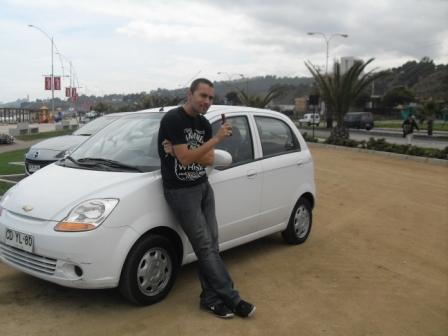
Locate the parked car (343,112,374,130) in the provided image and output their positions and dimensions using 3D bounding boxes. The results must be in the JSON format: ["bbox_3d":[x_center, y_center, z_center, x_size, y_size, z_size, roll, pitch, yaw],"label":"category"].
[{"bbox_3d":[14.774,-5.018,53.000,1.780,1.930,4.600,-1,7,-25],"label":"parked car"}]

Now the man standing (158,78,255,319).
[{"bbox_3d":[-0.172,0.193,3.505,0.580,1.690,0.630,-3,8,-35],"label":"man standing"}]

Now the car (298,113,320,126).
[{"bbox_3d":[12.211,-6.762,68.000,1.680,1.850,4.000,-2,7,-30],"label":"car"}]

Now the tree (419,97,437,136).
[{"bbox_3d":[18.697,-4.721,44.000,1.900,3.500,1.900,2,6,0],"label":"tree"}]

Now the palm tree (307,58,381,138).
[{"bbox_3d":[6.613,-3.712,26.500,4.300,4.650,4.200,2,6,0],"label":"palm tree"}]

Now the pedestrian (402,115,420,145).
[{"bbox_3d":[11.746,-2.417,30.000,0.750,1.700,0.600,0,7,-17],"label":"pedestrian"}]

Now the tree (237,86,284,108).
[{"bbox_3d":[3.277,-5.337,43.000,4.200,4.100,4.200,2,6,0],"label":"tree"}]

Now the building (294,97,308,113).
[{"bbox_3d":[24.431,-19.171,150.000,5.000,6.000,5.000,4,7,17],"label":"building"}]

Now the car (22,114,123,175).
[{"bbox_3d":[-1.700,-0.348,9.100,1.690,1.460,4.150,7,8,36],"label":"car"}]

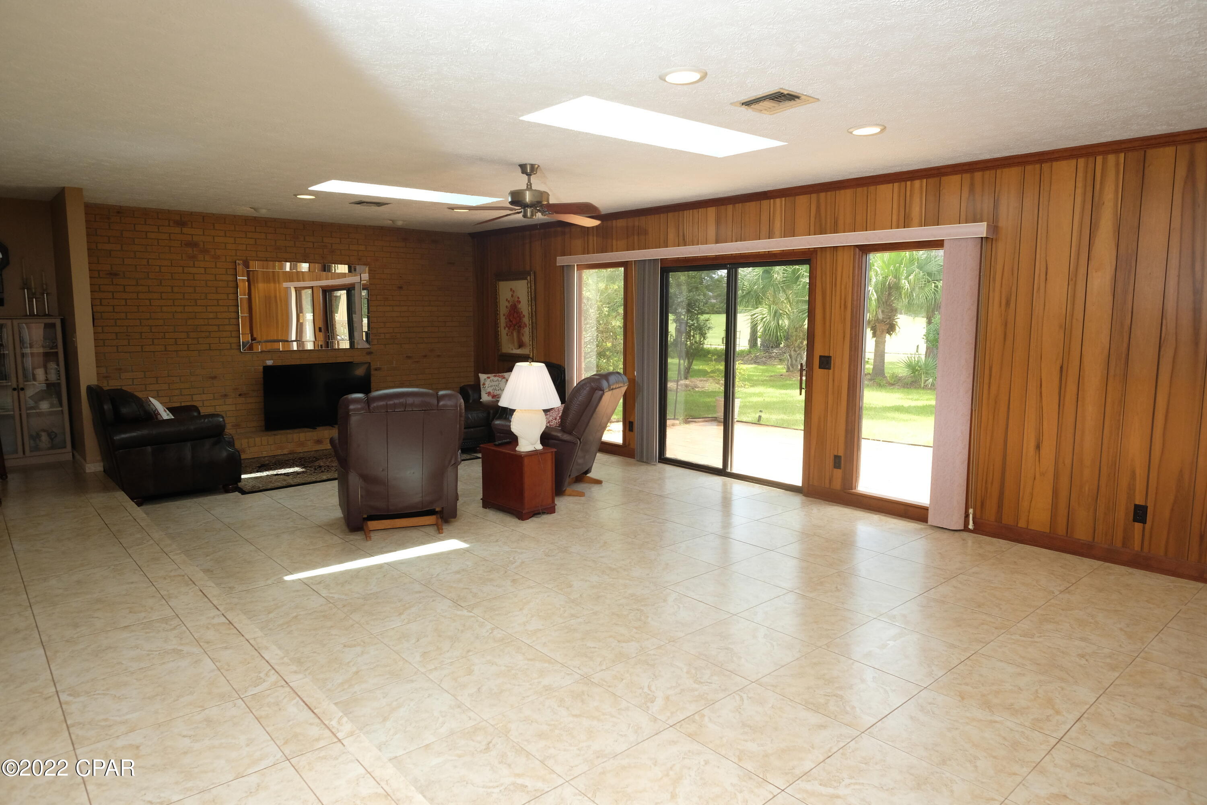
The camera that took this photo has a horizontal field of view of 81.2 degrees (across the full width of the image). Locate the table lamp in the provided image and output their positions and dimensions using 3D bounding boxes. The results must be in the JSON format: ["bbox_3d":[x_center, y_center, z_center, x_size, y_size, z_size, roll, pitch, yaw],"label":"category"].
[{"bbox_3d":[-0.584,0.021,5.458,0.485,0.700,0.485,0,7,0],"label":"table lamp"}]

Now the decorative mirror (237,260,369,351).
[{"bbox_3d":[-3.546,-1.146,8.475,1.520,1.040,0.050,-6,9,-41],"label":"decorative mirror"}]

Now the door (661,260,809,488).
[{"bbox_3d":[1.196,-0.293,6.722,0.120,2.030,1.760,-6,9,-41],"label":"door"}]

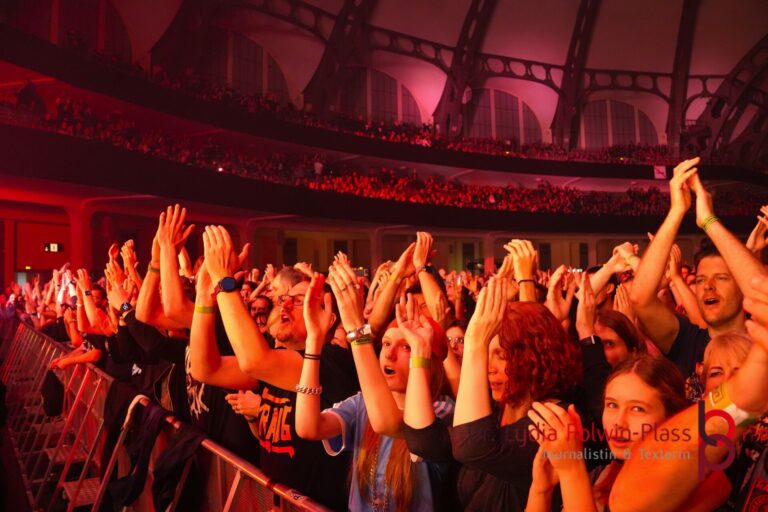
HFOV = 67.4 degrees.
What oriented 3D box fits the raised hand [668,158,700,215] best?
[{"bbox_3d":[0.876,-0.206,1.680,0.075,0.170,0.090,6,0,23],"label":"raised hand"}]

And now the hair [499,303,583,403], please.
[{"bbox_3d":[0.381,0.238,1.420,0.210,0.260,0.225,0,-3,-19],"label":"hair"}]

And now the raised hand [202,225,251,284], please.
[{"bbox_3d":[-0.463,-0.004,1.660,0.115,0.180,0.070,-10,-3,-8],"label":"raised hand"}]

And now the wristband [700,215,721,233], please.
[{"bbox_3d":[0.918,-0.093,1.620,0.052,0.019,0.060,-33,-12,0],"label":"wristband"}]

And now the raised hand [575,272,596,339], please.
[{"bbox_3d":[0.553,0.136,1.580,0.060,0.180,0.080,3,0,27],"label":"raised hand"}]

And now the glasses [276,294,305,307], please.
[{"bbox_3d":[-0.241,0.162,1.847,0.142,0.045,0.142,-4,-22,44],"label":"glasses"}]

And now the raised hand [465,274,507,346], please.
[{"bbox_3d":[0.240,0.133,1.360,0.080,0.175,0.050,13,-3,26],"label":"raised hand"}]

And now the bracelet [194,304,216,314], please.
[{"bbox_3d":[-0.536,0.160,1.720,0.060,0.020,0.055,5,0,0],"label":"bracelet"}]

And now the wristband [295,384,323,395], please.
[{"bbox_3d":[-0.189,0.333,1.440,0.067,0.016,0.062,2,-3,0],"label":"wristband"}]

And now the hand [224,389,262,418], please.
[{"bbox_3d":[-0.480,0.508,1.970,0.130,0.095,0.090,0,-3,-21],"label":"hand"}]

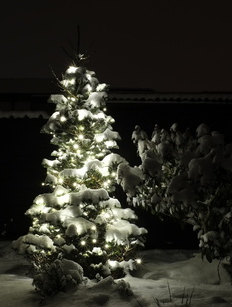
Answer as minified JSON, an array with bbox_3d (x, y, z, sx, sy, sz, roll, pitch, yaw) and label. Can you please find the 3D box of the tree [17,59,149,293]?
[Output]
[{"bbox_3d":[-0.330,0.074,3.220,1.200,1.980,1.150,0,-8,0],"label":"tree"}]

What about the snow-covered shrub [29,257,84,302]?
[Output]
[{"bbox_3d":[-0.385,0.775,2.214,0.360,0.275,0.320,0,-8,0],"label":"snow-covered shrub"}]

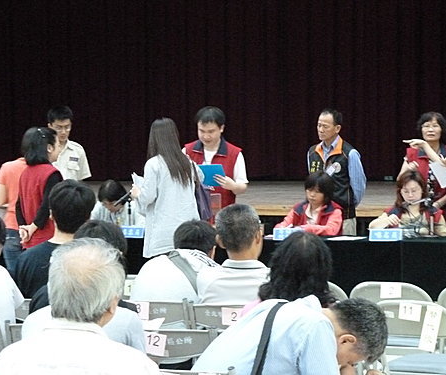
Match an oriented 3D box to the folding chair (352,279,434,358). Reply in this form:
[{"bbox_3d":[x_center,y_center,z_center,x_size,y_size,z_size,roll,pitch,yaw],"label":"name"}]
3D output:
[{"bbox_3d":[0.960,0.896,9.605,0.470,0.790,0.480,1,4,11],"label":"folding chair"}]

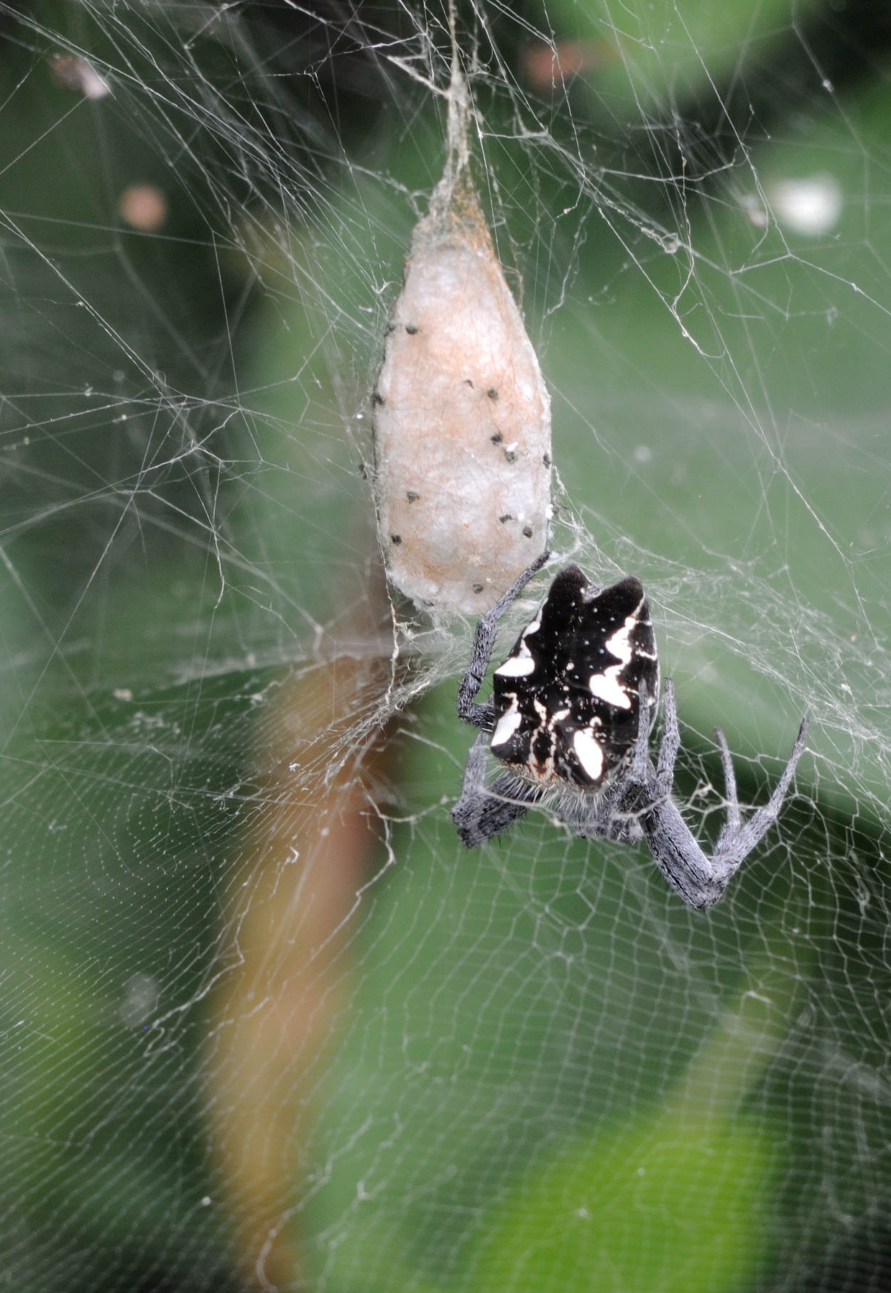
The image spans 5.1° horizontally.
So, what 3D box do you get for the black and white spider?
[{"bbox_3d":[0.009,0.004,0.480,0.017,0.017,0.010,8,16,12],"label":"black and white spider"}]

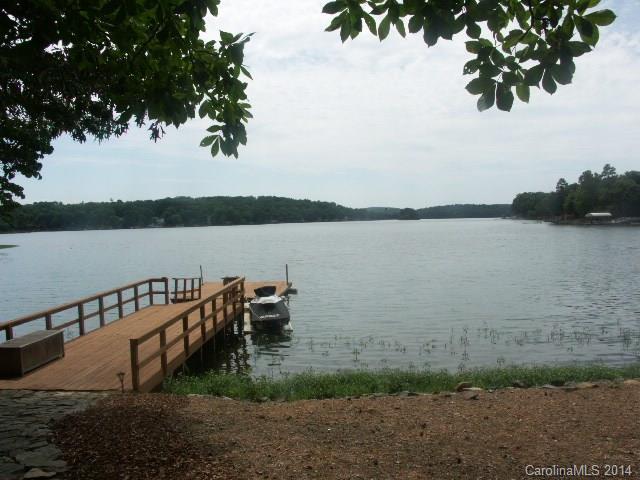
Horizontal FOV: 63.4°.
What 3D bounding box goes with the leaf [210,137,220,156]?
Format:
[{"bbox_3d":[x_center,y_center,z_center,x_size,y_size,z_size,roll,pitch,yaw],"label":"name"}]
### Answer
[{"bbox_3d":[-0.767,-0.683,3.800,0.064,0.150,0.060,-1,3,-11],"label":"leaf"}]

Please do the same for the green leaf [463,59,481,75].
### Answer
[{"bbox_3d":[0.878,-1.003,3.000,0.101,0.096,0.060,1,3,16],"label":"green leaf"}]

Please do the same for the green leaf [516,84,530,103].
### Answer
[{"bbox_3d":[1.022,-0.741,2.600,0.070,0.100,0.040,0,2,0],"label":"green leaf"}]

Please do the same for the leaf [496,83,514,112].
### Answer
[{"bbox_3d":[0.932,-0.716,2.600,0.090,0.151,0.060,0,2,0],"label":"leaf"}]

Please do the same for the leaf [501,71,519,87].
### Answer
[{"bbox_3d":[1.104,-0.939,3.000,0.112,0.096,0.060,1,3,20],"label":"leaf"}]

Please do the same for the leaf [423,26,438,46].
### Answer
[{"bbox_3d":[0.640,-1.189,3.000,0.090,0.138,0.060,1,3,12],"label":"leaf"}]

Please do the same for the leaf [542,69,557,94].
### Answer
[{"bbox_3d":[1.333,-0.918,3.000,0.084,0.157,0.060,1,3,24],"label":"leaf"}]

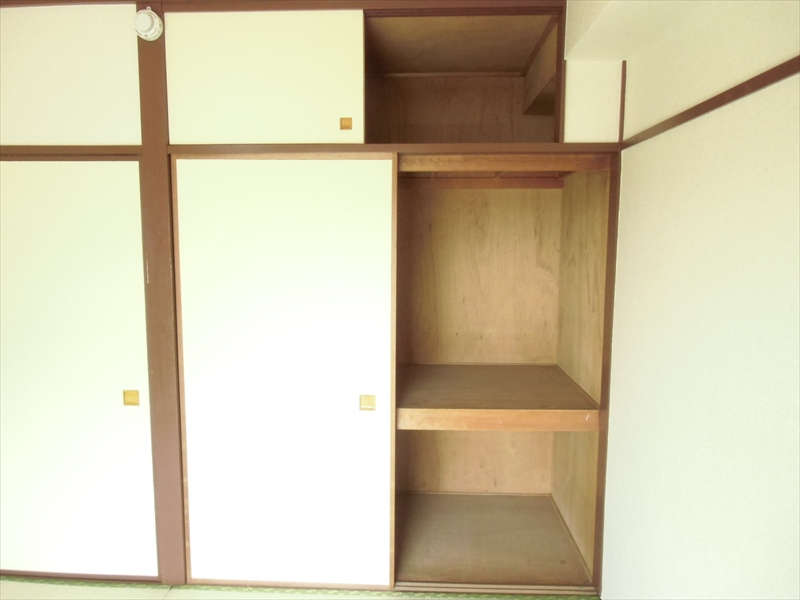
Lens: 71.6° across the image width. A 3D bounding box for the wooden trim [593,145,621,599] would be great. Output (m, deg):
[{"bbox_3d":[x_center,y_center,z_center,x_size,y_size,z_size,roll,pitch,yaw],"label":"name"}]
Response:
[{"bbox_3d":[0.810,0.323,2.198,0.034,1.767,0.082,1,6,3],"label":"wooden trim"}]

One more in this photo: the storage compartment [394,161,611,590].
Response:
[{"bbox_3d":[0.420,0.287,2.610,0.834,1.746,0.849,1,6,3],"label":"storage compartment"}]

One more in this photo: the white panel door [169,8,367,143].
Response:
[{"bbox_3d":[-0.515,-0.842,2.119,0.763,0.490,0.030,1,6,3],"label":"white panel door"}]

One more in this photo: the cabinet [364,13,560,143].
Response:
[{"bbox_3d":[0.247,-0.876,2.503,0.729,0.486,0.849,1,6,3],"label":"cabinet"}]

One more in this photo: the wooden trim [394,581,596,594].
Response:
[{"bbox_3d":[0.395,1.204,2.308,0.836,0.032,0.090,1,6,3],"label":"wooden trim"}]

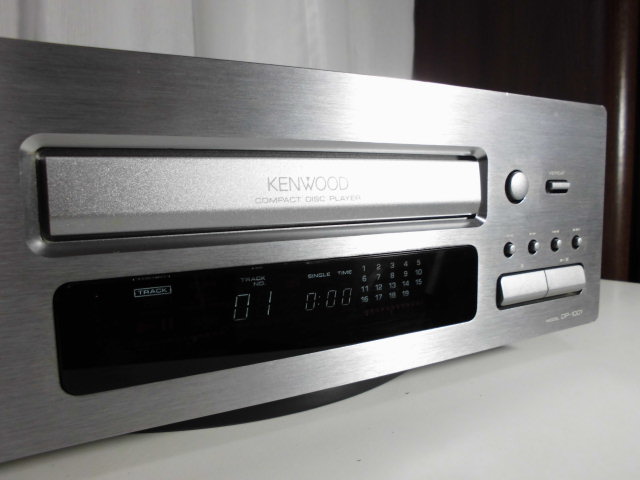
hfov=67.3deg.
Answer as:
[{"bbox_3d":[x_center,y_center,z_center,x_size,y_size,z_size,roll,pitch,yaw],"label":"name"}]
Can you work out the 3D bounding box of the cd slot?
[{"bbox_3d":[-0.004,-0.014,0.137,0.130,0.021,0.008,-4,6,-28],"label":"cd slot"}]

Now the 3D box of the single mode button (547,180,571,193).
[{"bbox_3d":[0.092,-0.020,0.184,0.012,0.004,0.004,-4,6,-28],"label":"single mode button"}]

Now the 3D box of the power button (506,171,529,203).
[{"bbox_3d":[0.072,-0.019,0.174,0.011,0.011,0.004,-4,6,-28],"label":"power button"}]

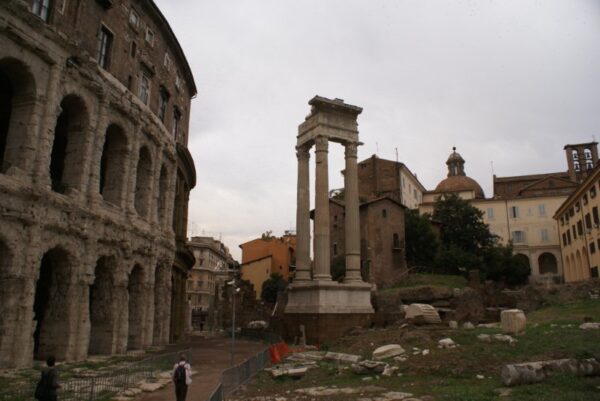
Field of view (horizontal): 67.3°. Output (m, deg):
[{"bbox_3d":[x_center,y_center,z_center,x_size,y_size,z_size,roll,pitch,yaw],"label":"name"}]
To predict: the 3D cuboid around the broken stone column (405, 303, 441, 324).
[{"bbox_3d":[8.386,7.738,30.442,2.000,1.378,1.600,9,-15,-34],"label":"broken stone column"}]

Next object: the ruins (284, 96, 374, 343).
[{"bbox_3d":[2.838,1.934,46.104,6.500,23.600,6.500,8,-15,-29],"label":"ruins"}]

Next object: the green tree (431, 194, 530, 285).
[{"bbox_3d":[24.358,5.385,60.578,12.000,11.884,9.500,-5,-14,21],"label":"green tree"}]

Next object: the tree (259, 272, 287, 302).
[{"bbox_3d":[-3.615,11.732,60.801,3.700,3.979,3.500,0,-13,0],"label":"tree"}]

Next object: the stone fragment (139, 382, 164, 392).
[{"bbox_3d":[-5.258,6.571,15.958,1.000,0.280,0.800,5,-13,-19],"label":"stone fragment"}]

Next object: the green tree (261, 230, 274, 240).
[{"bbox_3d":[-5.748,6.166,79.368,2.400,1.775,2.000,0,-13,0],"label":"green tree"}]

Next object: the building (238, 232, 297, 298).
[{"bbox_3d":[-4.752,12.774,82.444,9.800,12.237,9.000,-2,-13,10],"label":"building"}]

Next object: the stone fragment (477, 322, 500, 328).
[{"bbox_3d":[10.681,7.089,25.485,1.400,0.301,0.700,-5,-14,21],"label":"stone fragment"}]

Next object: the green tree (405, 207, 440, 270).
[{"bbox_3d":[17.242,5.324,63.054,4.800,8.585,4.800,-3,-13,15],"label":"green tree"}]

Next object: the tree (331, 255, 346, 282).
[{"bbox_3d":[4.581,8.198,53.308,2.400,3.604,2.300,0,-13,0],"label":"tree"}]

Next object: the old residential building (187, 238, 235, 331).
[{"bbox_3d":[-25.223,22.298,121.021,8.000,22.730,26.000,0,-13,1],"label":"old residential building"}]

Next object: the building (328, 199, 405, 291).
[{"bbox_3d":[7.355,6.227,62.122,10.600,11.832,9.000,5,-14,-21],"label":"building"}]

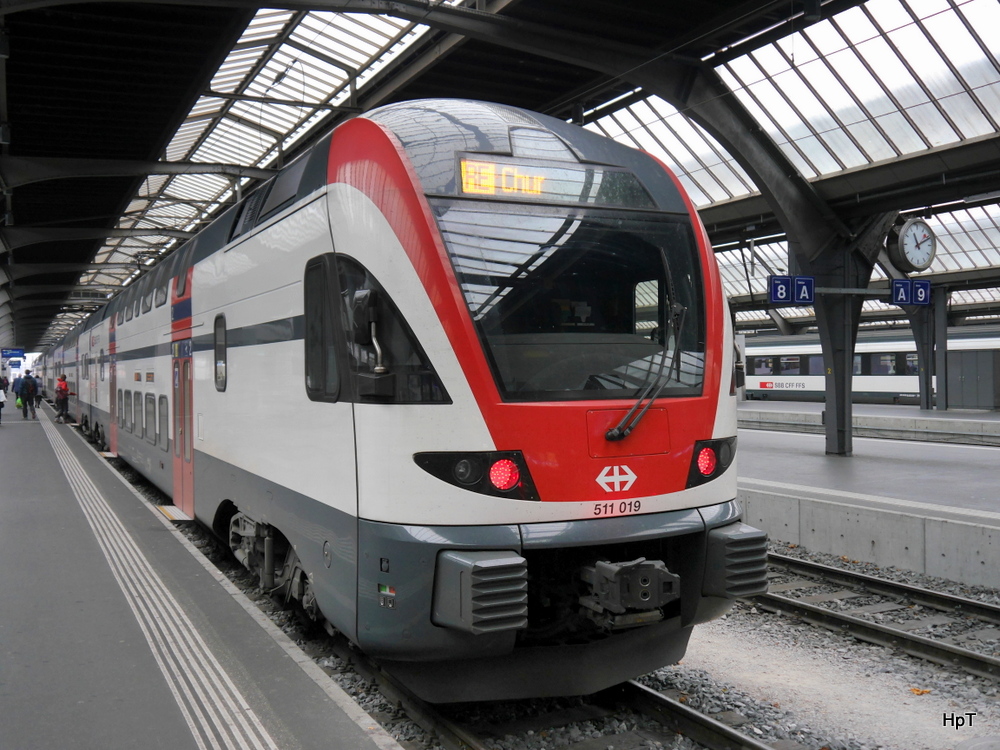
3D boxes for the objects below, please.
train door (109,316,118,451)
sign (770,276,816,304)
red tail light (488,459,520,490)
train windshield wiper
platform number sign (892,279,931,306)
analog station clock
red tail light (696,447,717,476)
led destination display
[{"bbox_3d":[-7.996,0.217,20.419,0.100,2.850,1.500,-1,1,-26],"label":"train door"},{"bbox_3d":[5.160,-1.506,17.405,1.000,0.480,0.100,-1,1,-26],"label":"sign"},{"bbox_3d":[0.028,0.570,5.600,0.175,0.175,0.060,-1,0,-14],"label":"red tail light"},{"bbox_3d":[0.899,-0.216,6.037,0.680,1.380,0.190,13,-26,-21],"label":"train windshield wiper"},{"bbox_3d":[7.806,-1.568,18.707,1.000,0.480,0.100,-1,1,-26],"label":"platform number sign"},{"bbox_3d":[7.928,-2.500,18.910,1.000,1.000,0.300,-1,1,-26],"label":"analog station clock"},{"bbox_3d":[1.298,0.550,6.224,0.175,0.175,0.060,-1,1,-38],"label":"red tail light"},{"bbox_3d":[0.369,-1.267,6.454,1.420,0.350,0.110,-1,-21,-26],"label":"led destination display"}]

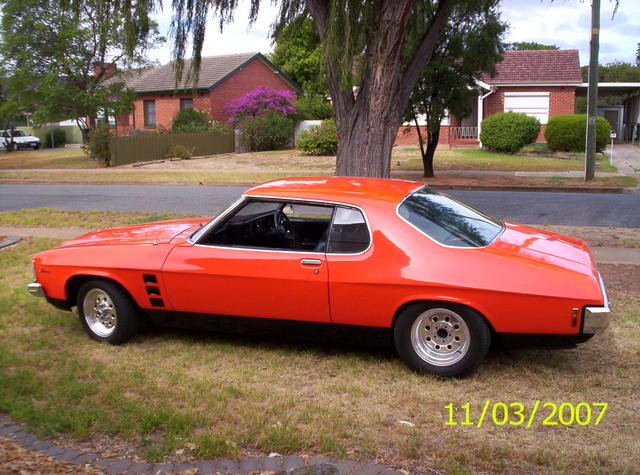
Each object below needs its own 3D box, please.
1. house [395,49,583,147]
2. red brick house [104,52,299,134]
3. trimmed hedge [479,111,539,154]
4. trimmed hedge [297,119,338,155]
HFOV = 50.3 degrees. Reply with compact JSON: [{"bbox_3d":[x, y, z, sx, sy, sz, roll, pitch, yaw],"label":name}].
[{"bbox_3d":[8.210,-7.885,38.736,11.500,5.200,9.000,1,9,14],"label":"house"},{"bbox_3d":[-7.838,-8.302,42.272,9.200,5.550,9.400,3,9,27],"label":"red brick house"},{"bbox_3d":[8.481,-4.699,30.500,2.770,1.790,2.400,1,9,16],"label":"trimmed hedge"},{"bbox_3d":[-0.024,-4.817,32.500,2.190,1.720,2.000,1,9,16],"label":"trimmed hedge"}]

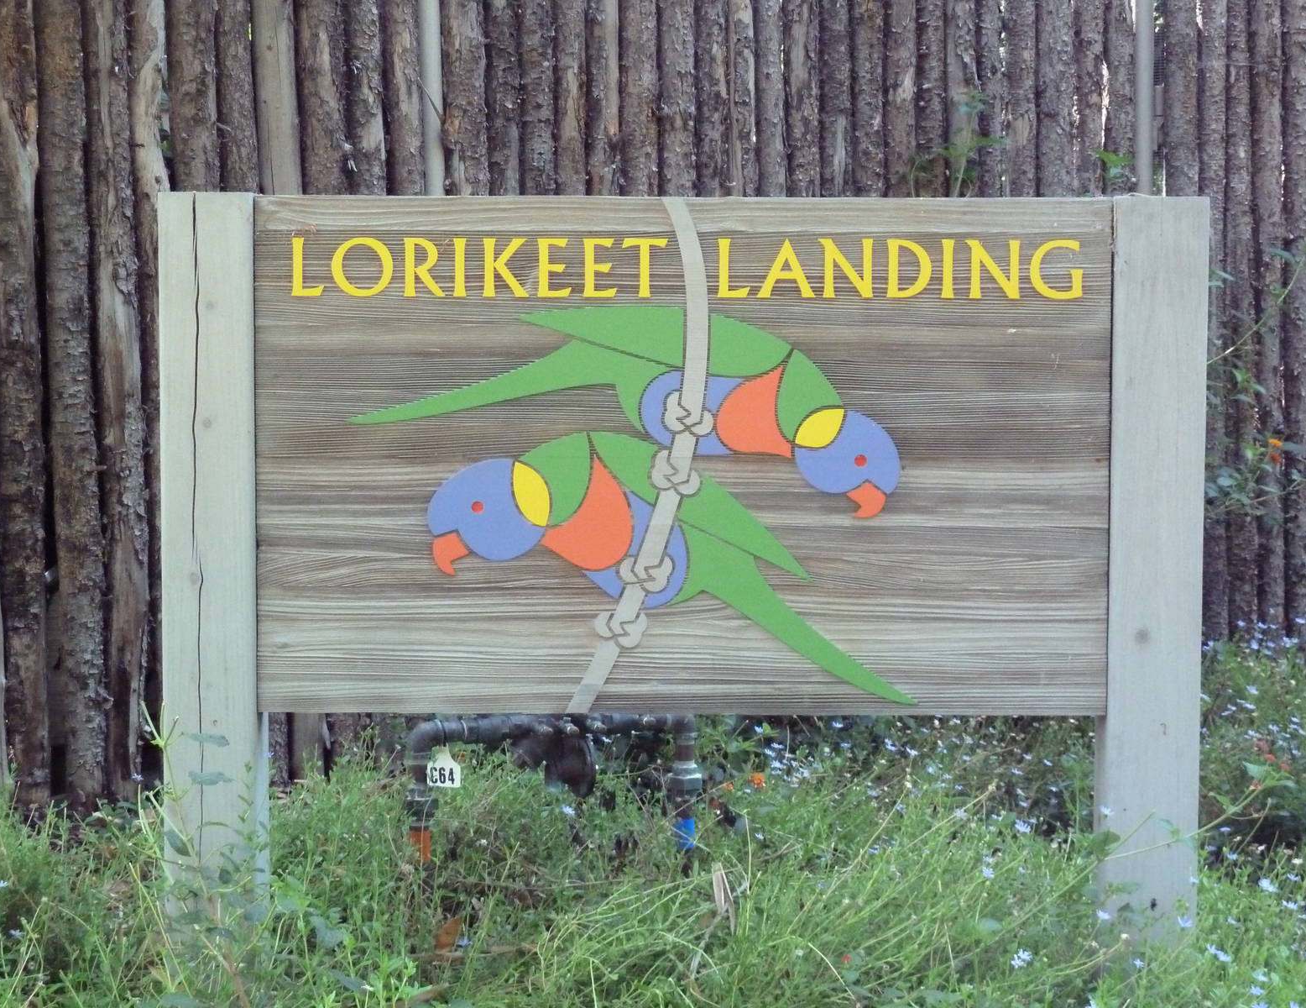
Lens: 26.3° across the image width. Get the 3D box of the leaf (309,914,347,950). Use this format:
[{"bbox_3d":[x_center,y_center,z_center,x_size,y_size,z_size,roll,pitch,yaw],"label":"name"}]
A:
[{"bbox_3d":[-0.482,0.634,4.150,0.062,0.018,0.035,34,48,21],"label":"leaf"}]

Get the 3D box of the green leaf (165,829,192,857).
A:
[{"bbox_3d":[-0.693,0.495,4.080,0.030,0.056,0.015,-41,-12,-18],"label":"green leaf"}]

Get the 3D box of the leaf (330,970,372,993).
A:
[{"bbox_3d":[-0.437,0.692,4.050,0.061,0.016,0.032,26,28,18],"label":"leaf"}]

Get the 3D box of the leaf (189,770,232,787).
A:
[{"bbox_3d":[-0.646,0.401,4.080,0.063,0.019,0.035,0,4,0],"label":"leaf"}]

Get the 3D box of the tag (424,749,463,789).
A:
[{"bbox_3d":[-0.359,0.452,4.800,0.059,0.074,0.005,0,4,-2],"label":"tag"}]

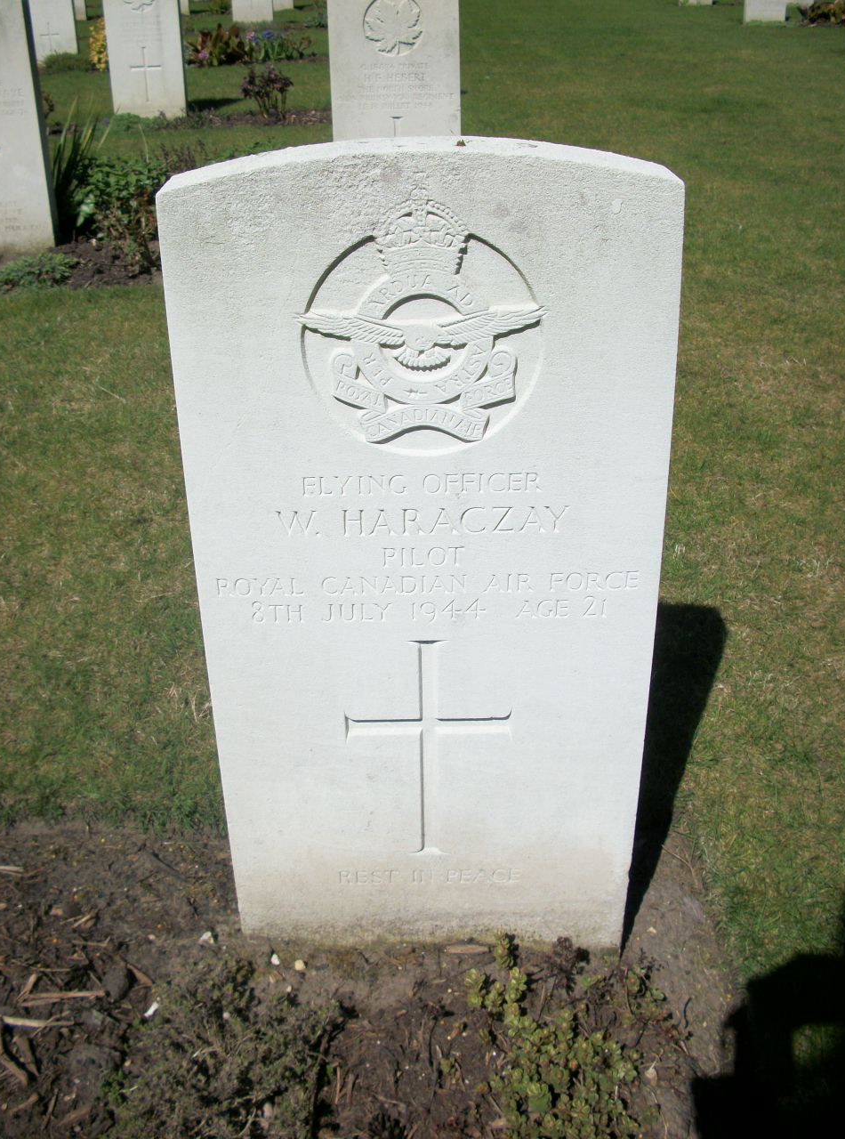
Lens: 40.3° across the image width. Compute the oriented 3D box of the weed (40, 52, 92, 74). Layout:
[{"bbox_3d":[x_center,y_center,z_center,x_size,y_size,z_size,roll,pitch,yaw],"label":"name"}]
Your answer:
[{"bbox_3d":[-2.445,-3.476,7.900,0.340,0.130,0.280,1,29,3],"label":"weed"}]

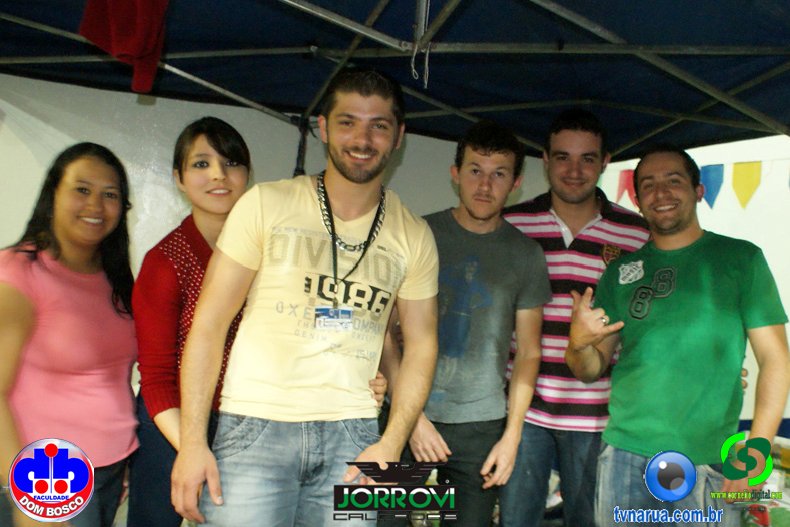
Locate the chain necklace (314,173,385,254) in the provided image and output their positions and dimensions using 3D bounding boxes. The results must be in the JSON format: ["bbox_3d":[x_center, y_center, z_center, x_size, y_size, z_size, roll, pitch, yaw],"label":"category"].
[{"bbox_3d":[-0.097,-0.125,1.320,0.157,0.192,0.140,4,-3,-5],"label":"chain necklace"}]

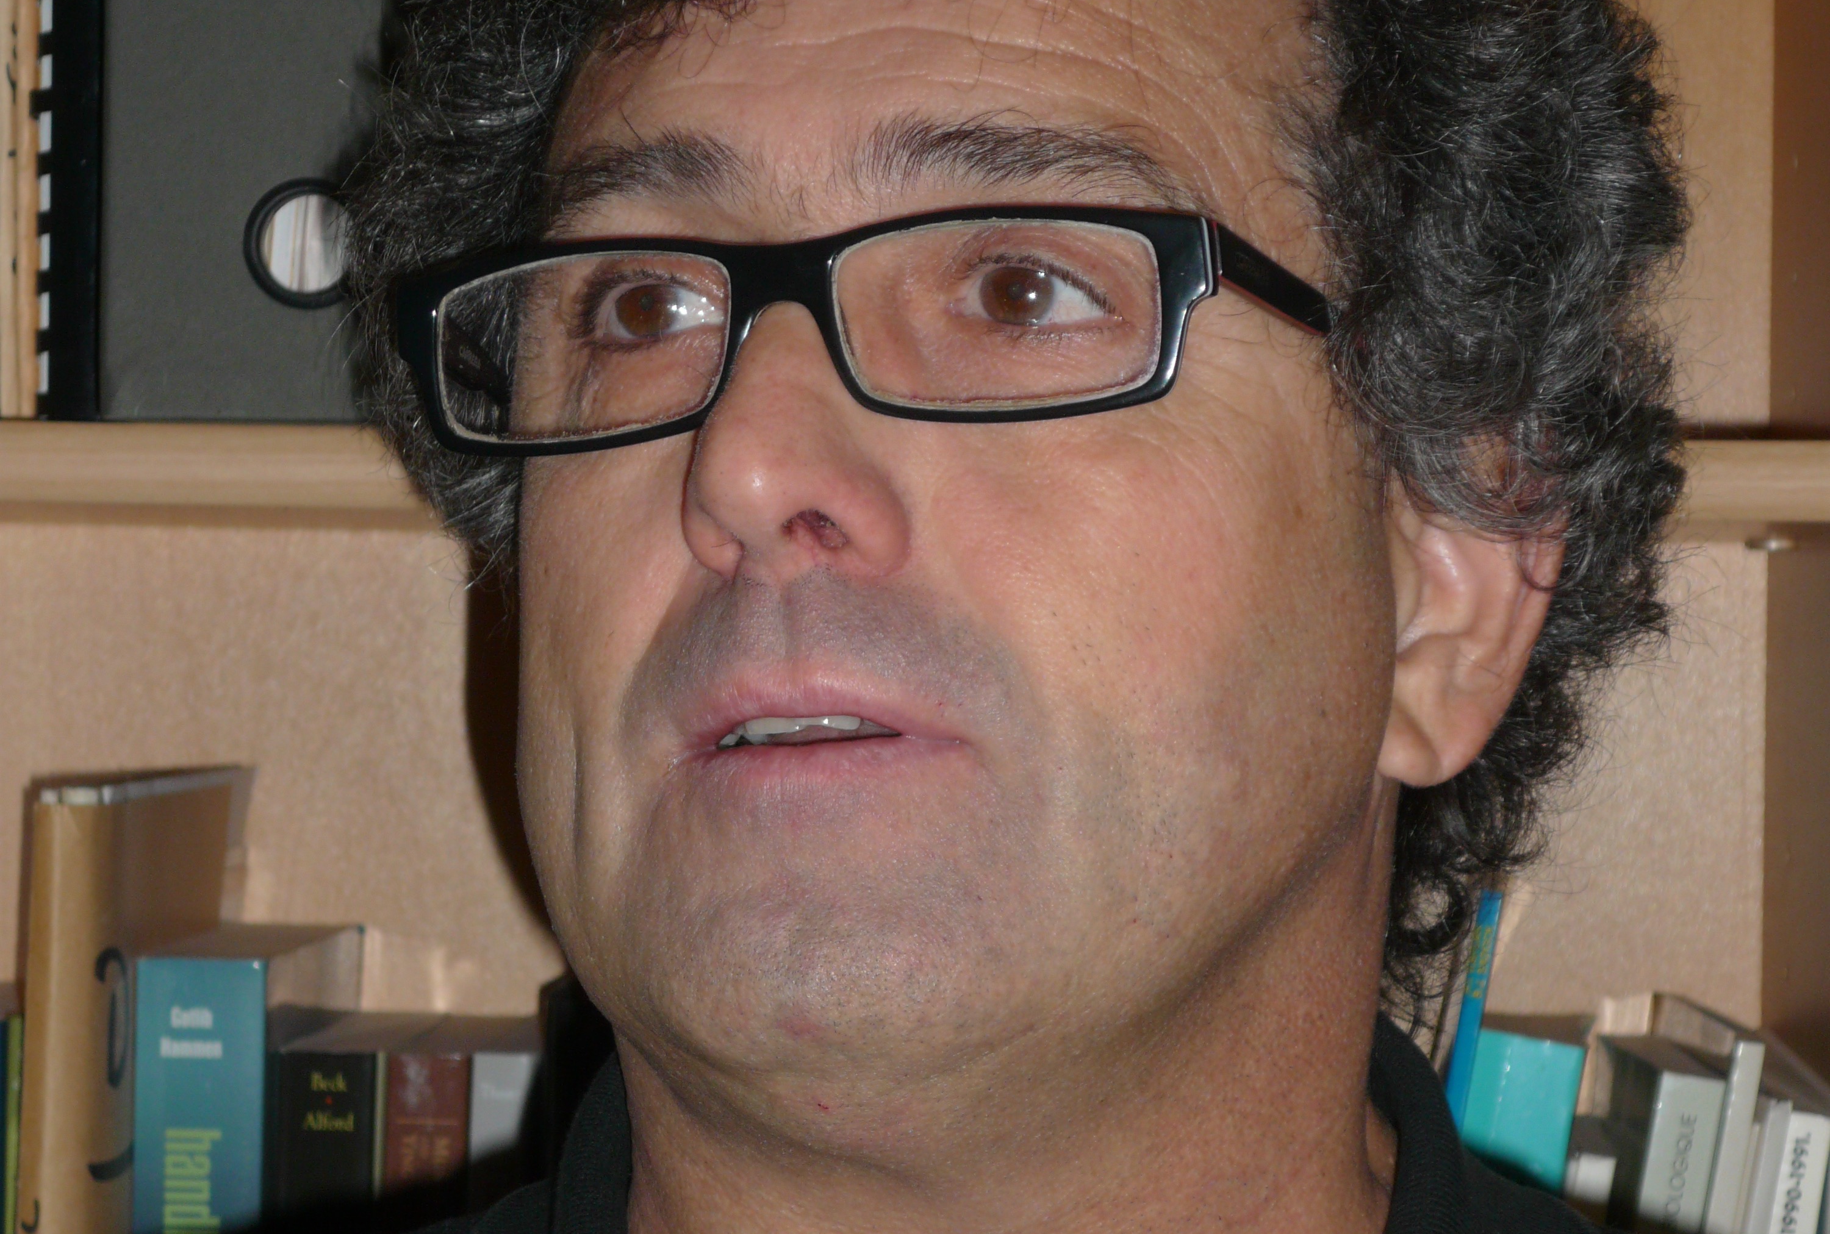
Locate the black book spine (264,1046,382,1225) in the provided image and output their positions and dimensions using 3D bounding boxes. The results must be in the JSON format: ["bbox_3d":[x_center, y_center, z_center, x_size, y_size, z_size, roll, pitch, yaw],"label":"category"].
[{"bbox_3d":[-0.145,0.224,1.418,0.029,0.230,0.152,1,-1,1],"label":"black book spine"}]

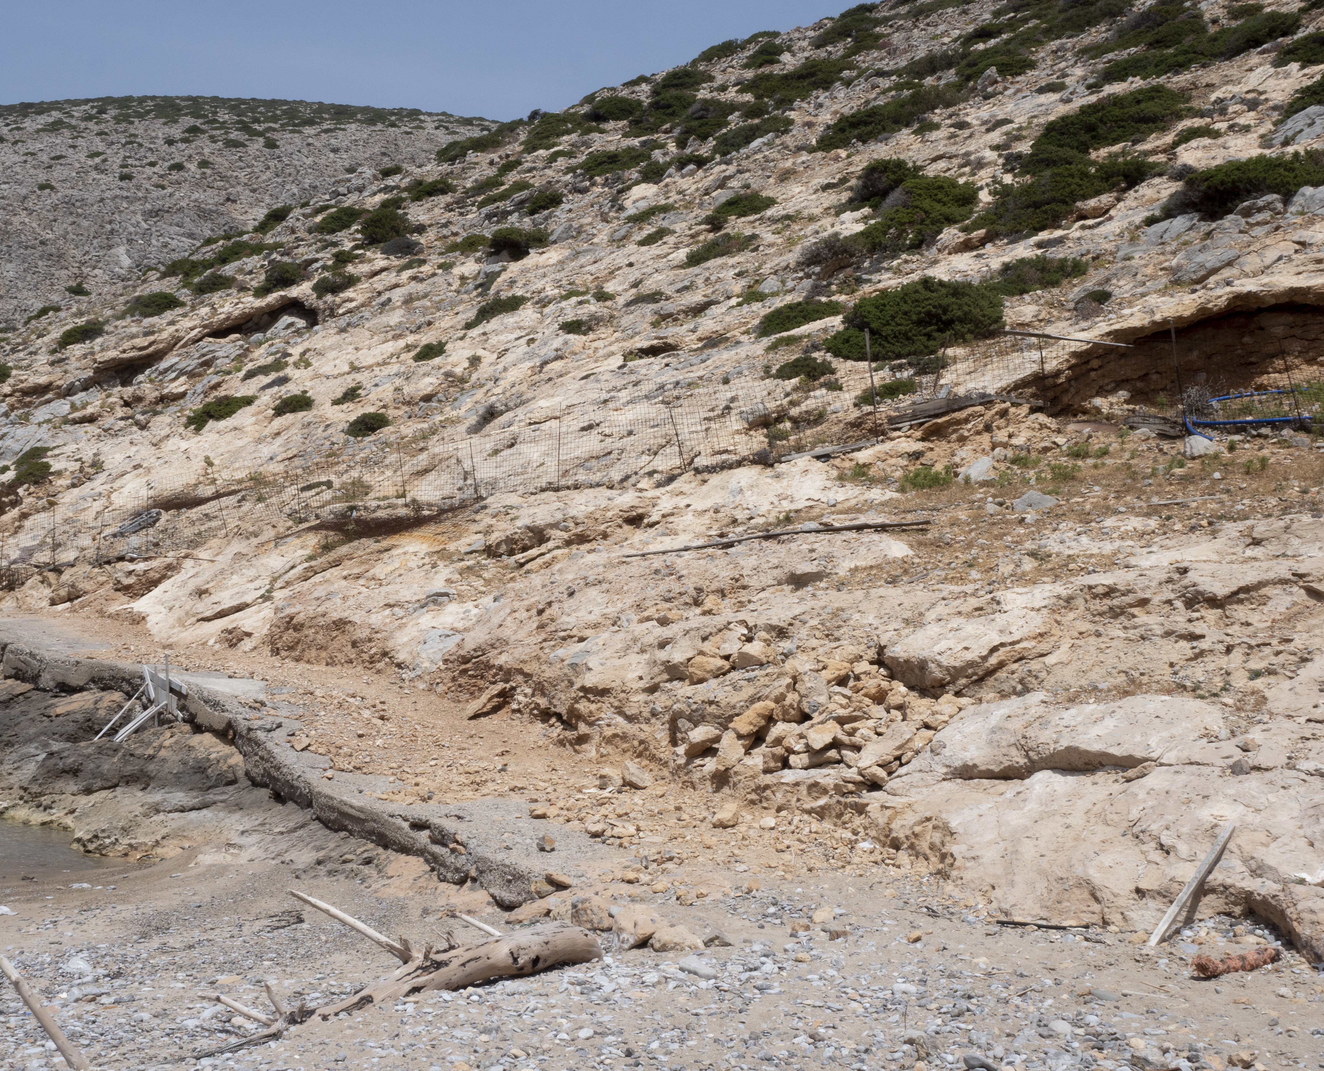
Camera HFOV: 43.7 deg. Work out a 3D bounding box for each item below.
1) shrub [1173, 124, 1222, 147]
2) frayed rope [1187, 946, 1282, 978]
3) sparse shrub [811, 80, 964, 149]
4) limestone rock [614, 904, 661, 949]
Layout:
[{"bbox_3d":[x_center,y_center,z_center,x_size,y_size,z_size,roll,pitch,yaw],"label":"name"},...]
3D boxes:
[{"bbox_3d":[12.020,-8.955,37.000,1.101,0.525,0.881,0,-3,0],"label":"shrub"},{"bbox_3d":[2.294,1.705,6.600,0.390,0.100,0.120,0,-1,-22],"label":"frayed rope"},{"bbox_3d":[4.990,-9.139,36.000,3.200,1.300,1.900,0,-1,0],"label":"sparse shrub"},{"bbox_3d":[-0.108,1.756,7.400,0.210,0.190,0.190,0,-1,0],"label":"limestone rock"}]

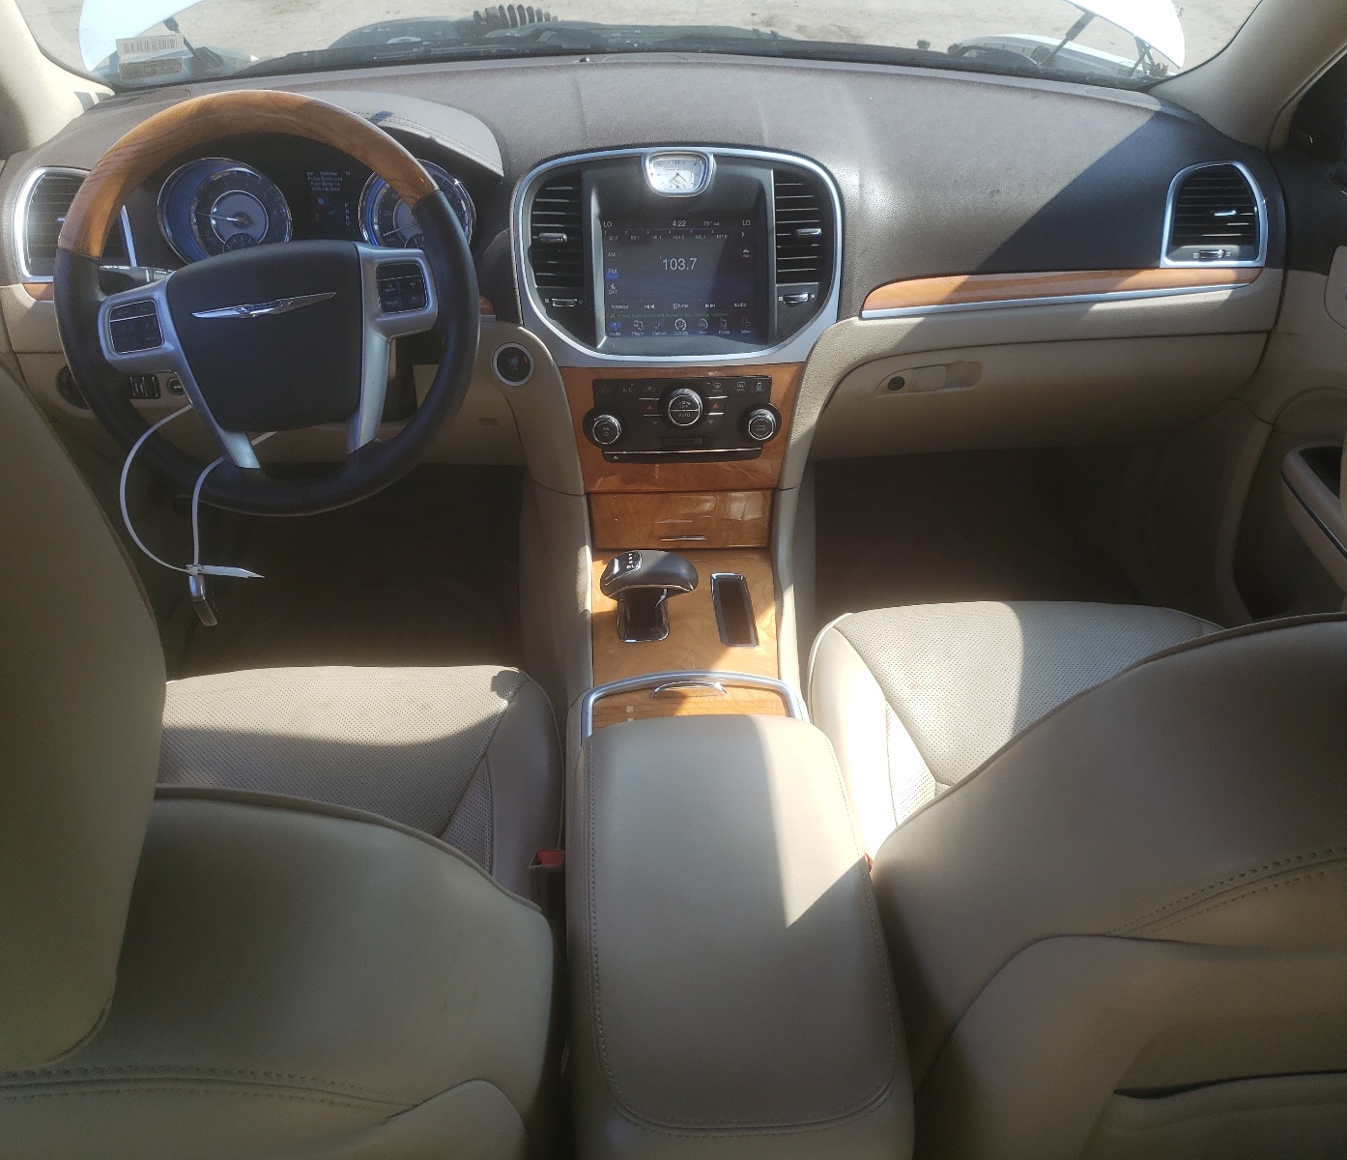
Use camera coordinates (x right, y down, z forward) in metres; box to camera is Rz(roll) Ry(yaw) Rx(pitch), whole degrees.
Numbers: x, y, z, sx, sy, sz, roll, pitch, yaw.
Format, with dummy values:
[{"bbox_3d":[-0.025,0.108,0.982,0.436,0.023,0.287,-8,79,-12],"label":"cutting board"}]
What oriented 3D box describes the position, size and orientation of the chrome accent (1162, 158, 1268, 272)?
[{"bbox_3d":[0.639,-0.431,1.375,0.122,0.122,0.035,-2,16,-5],"label":"chrome accent"}]

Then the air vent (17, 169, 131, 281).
[{"bbox_3d":[-0.650,-0.384,1.265,0.122,0.122,0.035,-2,16,-5],"label":"air vent"}]

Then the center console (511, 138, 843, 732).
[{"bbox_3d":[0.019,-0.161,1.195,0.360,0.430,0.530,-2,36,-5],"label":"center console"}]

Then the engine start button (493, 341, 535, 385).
[{"bbox_3d":[-0.176,-0.240,1.285,0.046,0.046,0.015,6,22,7],"label":"engine start button"}]

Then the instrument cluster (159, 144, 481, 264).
[{"bbox_3d":[-0.391,-0.404,1.295,0.335,0.146,0.075,-2,16,-5],"label":"instrument cluster"}]

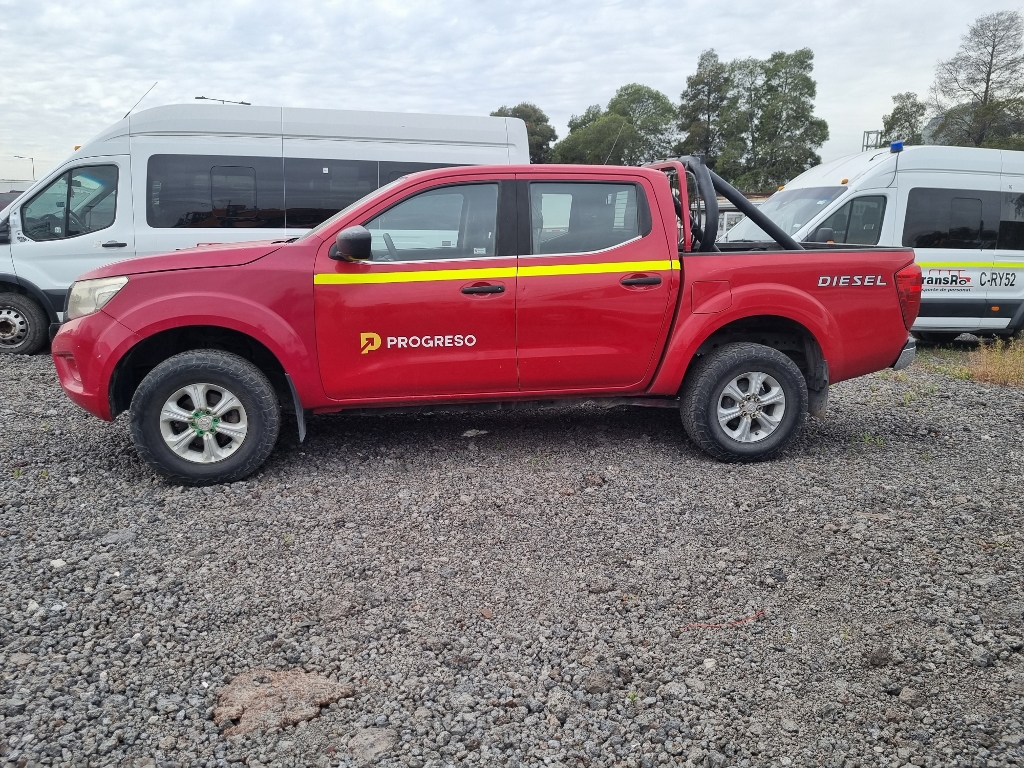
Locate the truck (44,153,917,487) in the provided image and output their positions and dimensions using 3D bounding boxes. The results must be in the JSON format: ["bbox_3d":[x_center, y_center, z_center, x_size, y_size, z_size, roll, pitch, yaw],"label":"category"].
[{"bbox_3d":[-0.102,-0.556,5.150,5.270,1.850,1.920,-1,13,-10],"label":"truck"}]

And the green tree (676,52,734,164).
[{"bbox_3d":[9.827,-12.269,40.264,3.640,9.890,3.640,1,12,0],"label":"green tree"}]

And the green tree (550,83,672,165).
[{"bbox_3d":[5.155,-11.469,40.459,6.720,8.090,6.720,1,12,0],"label":"green tree"}]

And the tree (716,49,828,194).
[{"bbox_3d":[12.872,-11.928,39.303,6.300,9.750,6.300,1,12,0],"label":"tree"}]

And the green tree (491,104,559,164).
[{"bbox_3d":[0.397,-11.648,42.486,4.470,7.400,4.470,1,12,0],"label":"green tree"}]

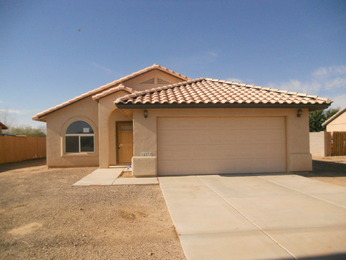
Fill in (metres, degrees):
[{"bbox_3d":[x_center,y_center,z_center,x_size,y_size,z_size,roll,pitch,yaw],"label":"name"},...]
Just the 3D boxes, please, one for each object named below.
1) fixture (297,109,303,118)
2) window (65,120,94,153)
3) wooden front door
[{"bbox_3d":[4.741,-0.618,10.123,0.160,0.360,0.200,-1,0,-6],"label":"fixture"},{"bbox_3d":[-4.222,0.314,12.307,1.333,1.491,0.100,-1,0,-6],"label":"window"},{"bbox_3d":[-2.214,0.638,12.914,0.950,2.030,0.100,-1,0,-6],"label":"wooden front door"}]

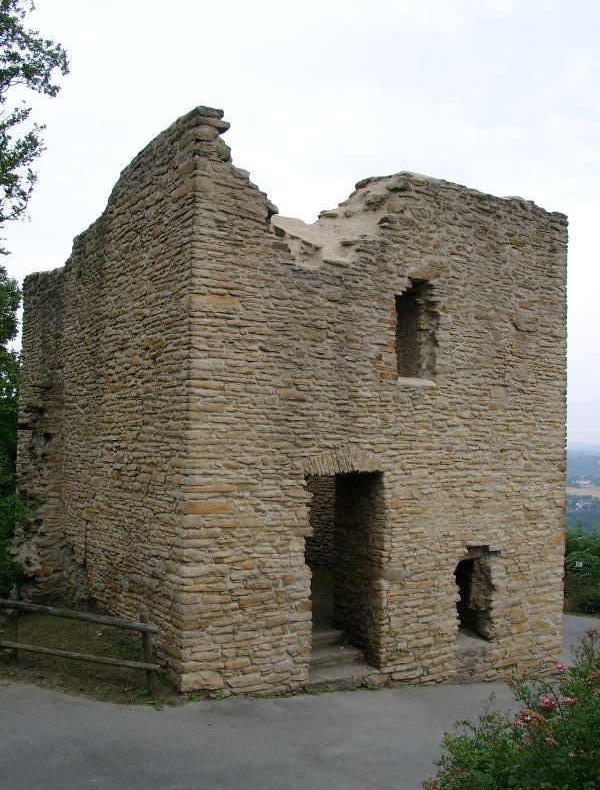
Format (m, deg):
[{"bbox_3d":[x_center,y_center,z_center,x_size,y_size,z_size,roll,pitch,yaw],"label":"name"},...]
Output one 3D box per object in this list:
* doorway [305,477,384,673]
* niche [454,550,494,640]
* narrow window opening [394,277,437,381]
[{"bbox_3d":[0.270,1.841,8.521,1.051,2.046,0.750,3,-4,-34],"label":"doorway"},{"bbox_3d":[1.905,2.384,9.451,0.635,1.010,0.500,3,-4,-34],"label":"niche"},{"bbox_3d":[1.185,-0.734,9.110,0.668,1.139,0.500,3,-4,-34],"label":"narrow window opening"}]

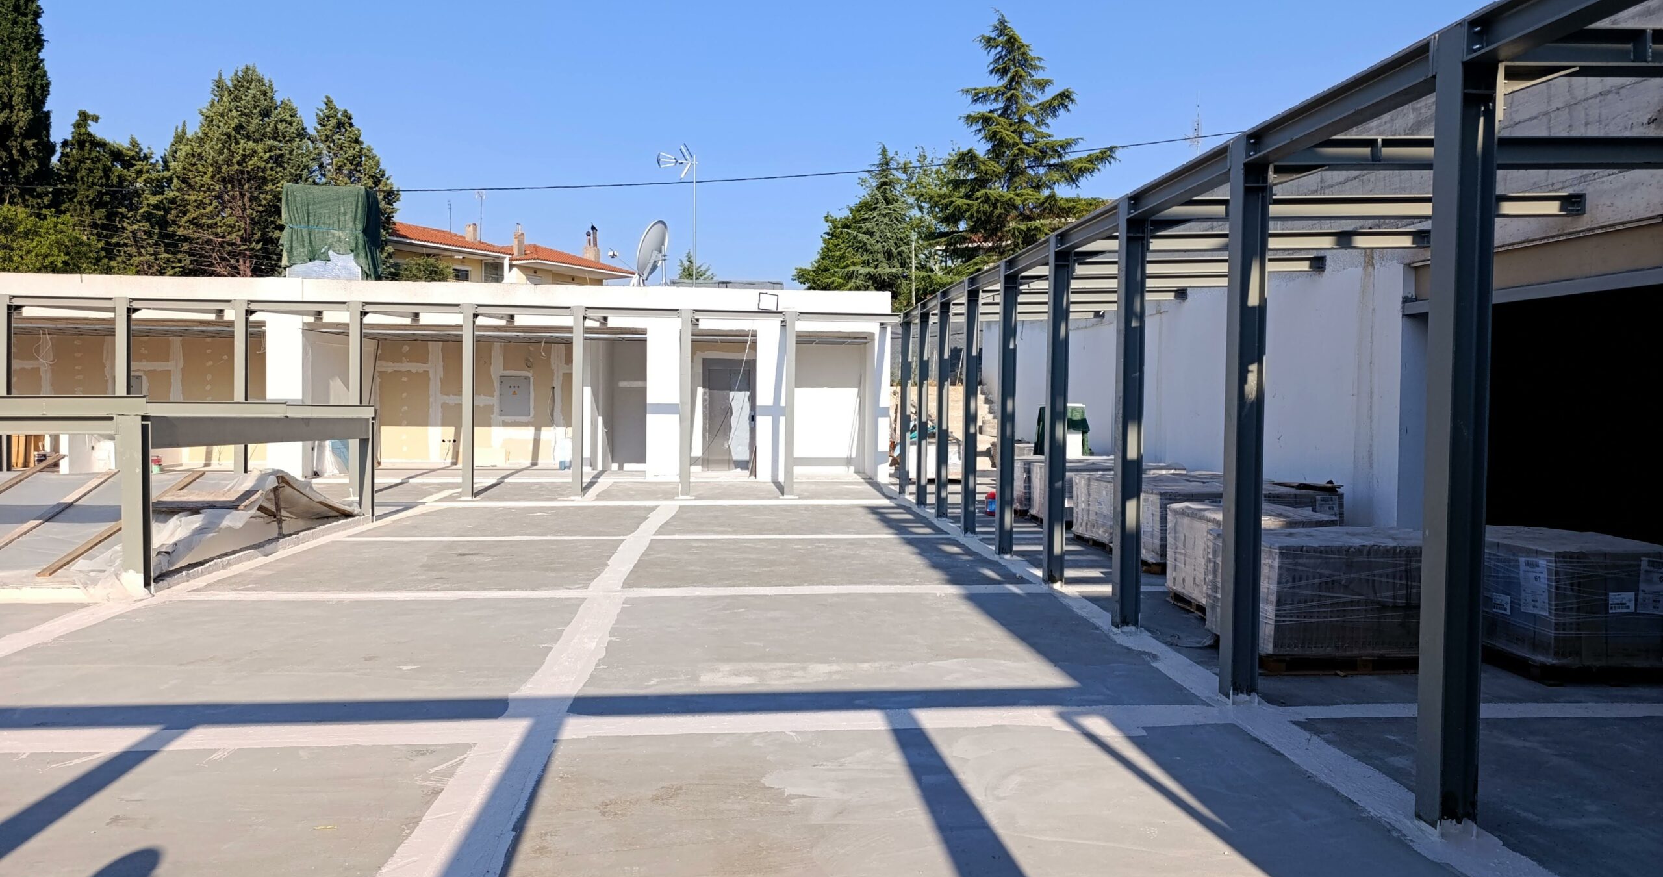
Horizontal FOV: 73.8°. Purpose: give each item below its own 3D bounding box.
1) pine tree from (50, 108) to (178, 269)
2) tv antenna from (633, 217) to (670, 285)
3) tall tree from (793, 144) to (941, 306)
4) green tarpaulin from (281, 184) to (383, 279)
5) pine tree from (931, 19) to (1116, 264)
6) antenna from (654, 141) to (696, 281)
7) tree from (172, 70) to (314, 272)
[{"bbox_3d":[-20.071,-5.369,31.000,3.200,7.720,3.200,0,2,-4],"label":"pine tree"},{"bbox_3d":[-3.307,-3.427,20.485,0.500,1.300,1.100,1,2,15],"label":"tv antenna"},{"bbox_3d":[1.253,-5.466,35.000,4.400,7.520,4.400,0,2,-4],"label":"tall tree"},{"bbox_3d":[-9.111,-3.746,20.132,1.450,1.700,0.950,0,2,-4],"label":"green tarpaulin"},{"bbox_3d":[6.276,-7.777,36.000,5.900,12.050,5.900,0,2,-4],"label":"pine tree"},{"bbox_3d":[-2.893,-4.181,20.886,0.850,2.750,0.500,0,2,-15],"label":"antenna"},{"bbox_3d":[-16.887,-6.143,32.000,4.200,9.170,4.200,0,2,-4],"label":"tree"}]

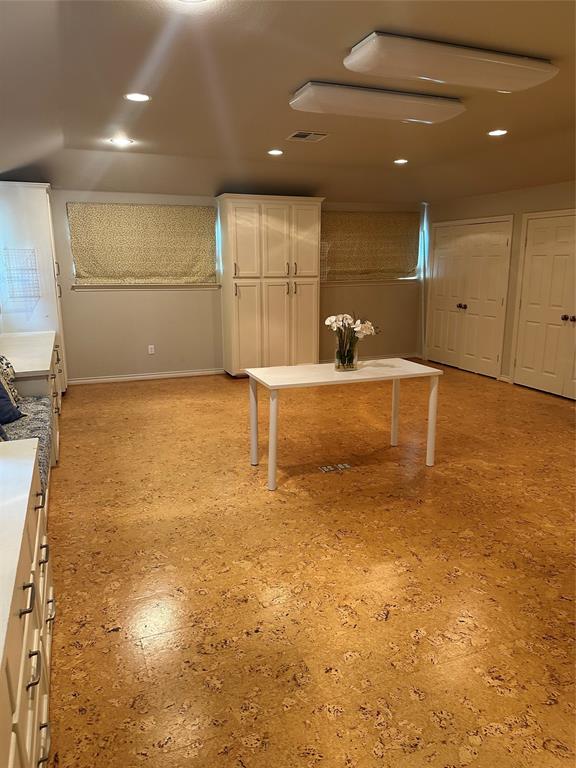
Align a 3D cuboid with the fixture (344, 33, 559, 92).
[{"bbox_3d":[1.007,-1.951,3.285,1.335,0.110,0.400,-5,13,-19],"label":"fixture"}]

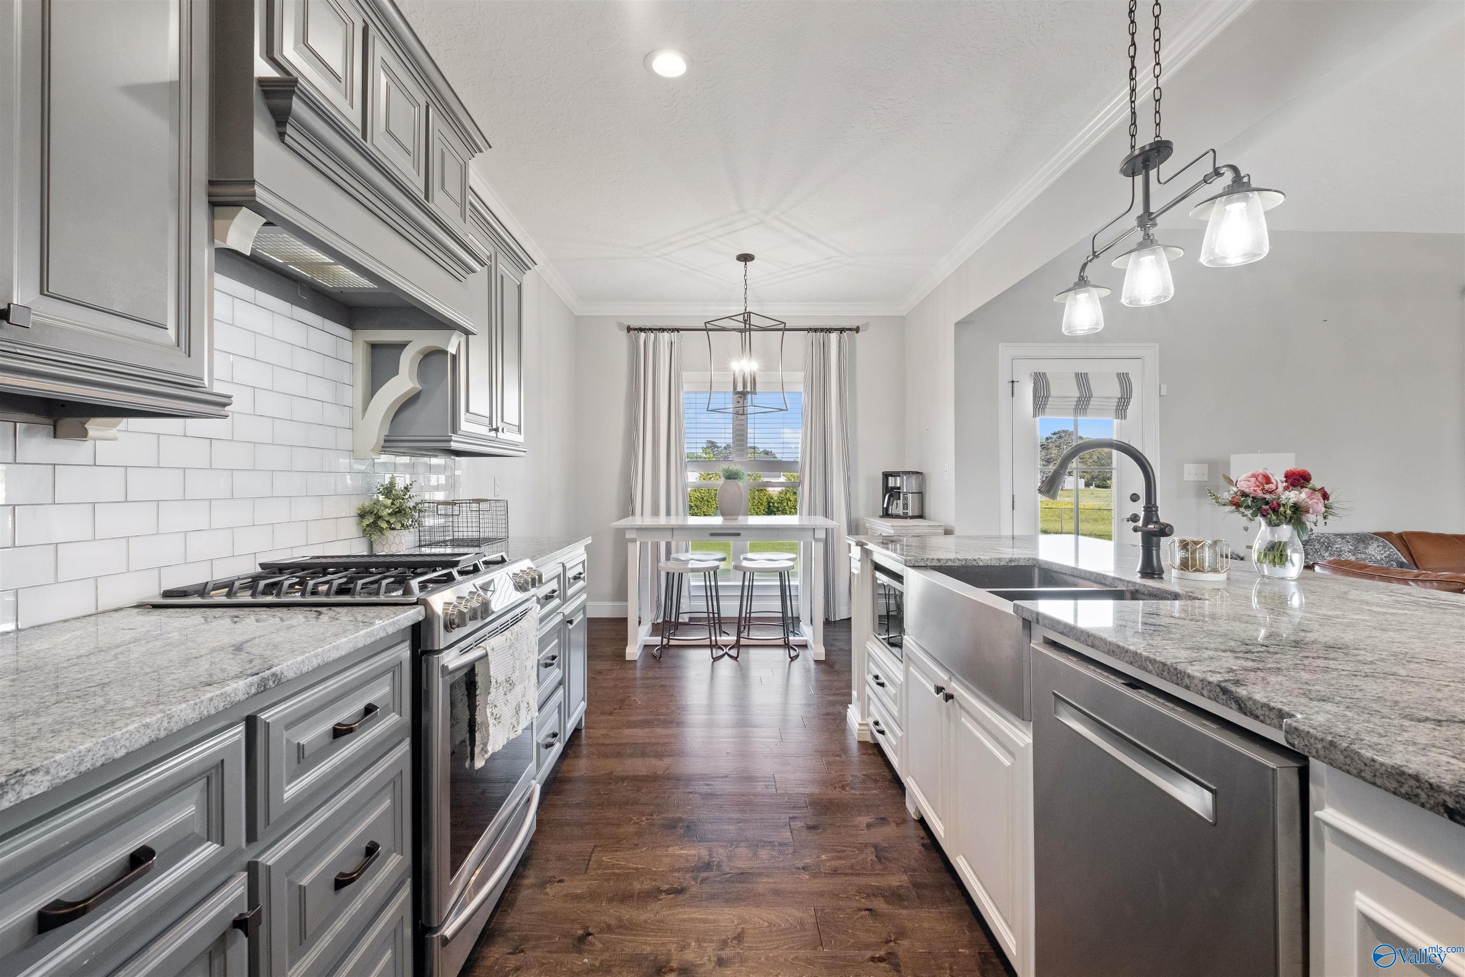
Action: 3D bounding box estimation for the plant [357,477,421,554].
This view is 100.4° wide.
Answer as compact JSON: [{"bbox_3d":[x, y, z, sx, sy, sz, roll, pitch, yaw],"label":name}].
[{"bbox_3d":[-1.189,0.100,2.116,0.205,0.272,0.205,0,0,-1],"label":"plant"}]

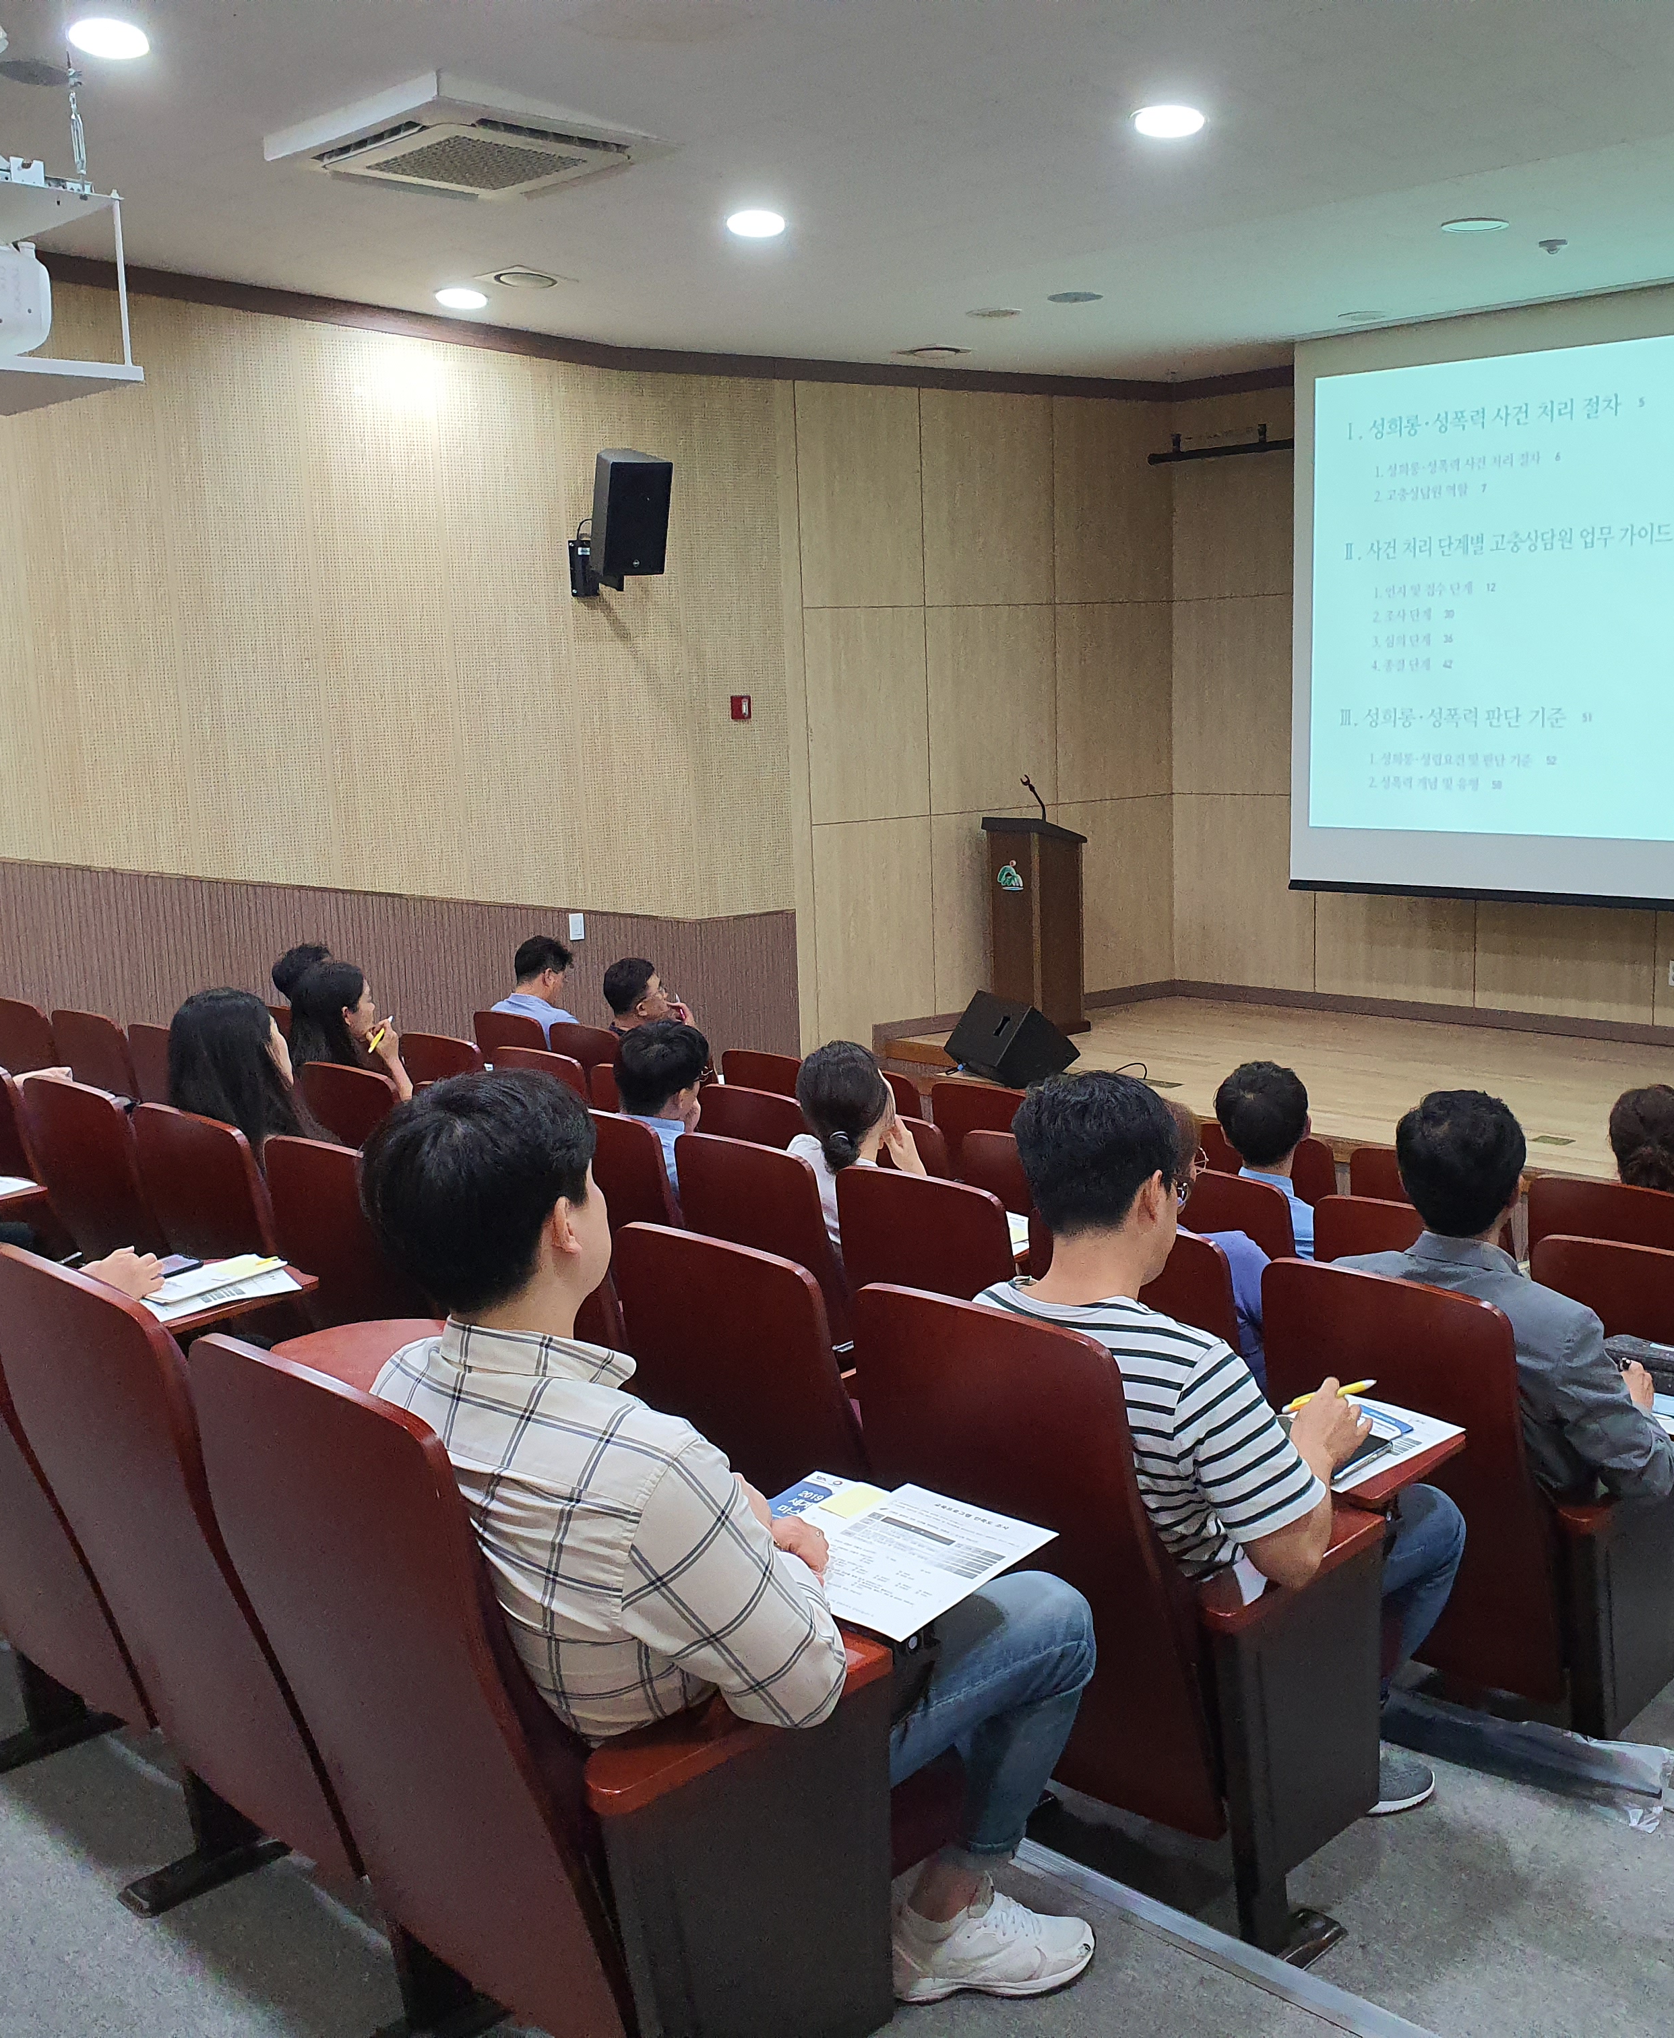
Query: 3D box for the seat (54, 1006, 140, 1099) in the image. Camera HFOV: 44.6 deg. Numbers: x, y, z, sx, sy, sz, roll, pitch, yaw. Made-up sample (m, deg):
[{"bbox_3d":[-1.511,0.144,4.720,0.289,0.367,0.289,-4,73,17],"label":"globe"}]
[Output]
[{"bbox_3d":[-2.159,0.414,6.656,0.520,0.965,0.530,8,14,44],"label":"seat"}]

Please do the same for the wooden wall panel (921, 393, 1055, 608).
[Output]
[{"bbox_3d":[0.785,-2.664,10.490,0.831,1.062,0.040,-8,11,-32],"label":"wooden wall panel"}]

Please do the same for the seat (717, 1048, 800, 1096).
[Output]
[{"bbox_3d":[-0.055,0.554,7.353,0.520,0.965,0.530,8,14,44],"label":"seat"}]

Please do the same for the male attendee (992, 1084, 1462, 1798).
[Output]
[{"bbox_3d":[0.561,0.637,2.934,0.767,1.198,0.525,-10,13,-40],"label":"male attendee"}]

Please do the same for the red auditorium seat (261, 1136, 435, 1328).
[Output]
[{"bbox_3d":[-0.723,0.662,3.935,0.554,0.933,0.563,7,12,44],"label":"red auditorium seat"}]

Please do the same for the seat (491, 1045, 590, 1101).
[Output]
[{"bbox_3d":[-0.755,0.540,6.655,0.520,0.965,0.530,8,14,44],"label":"seat"}]

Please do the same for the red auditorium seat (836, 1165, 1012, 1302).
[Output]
[{"bbox_3d":[0.365,0.735,4.215,0.535,0.941,0.584,7,13,44],"label":"red auditorium seat"}]

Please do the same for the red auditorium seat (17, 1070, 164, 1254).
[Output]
[{"bbox_3d":[-1.458,0.573,4.652,0.554,0.933,0.563,7,12,44],"label":"red auditorium seat"}]

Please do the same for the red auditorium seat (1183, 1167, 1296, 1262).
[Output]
[{"bbox_3d":[1.075,0.807,5.079,0.554,0.933,0.611,7,12,44],"label":"red auditorium seat"}]

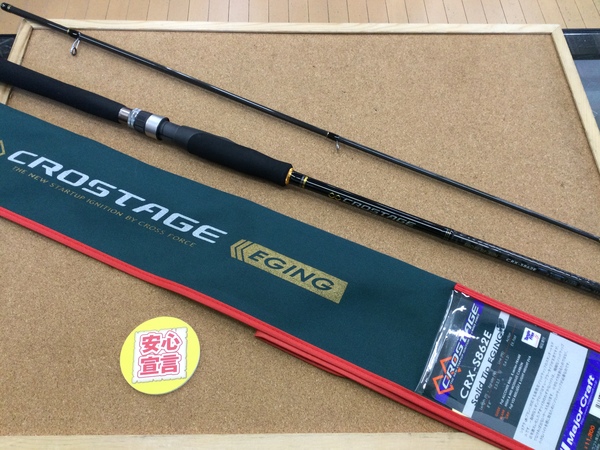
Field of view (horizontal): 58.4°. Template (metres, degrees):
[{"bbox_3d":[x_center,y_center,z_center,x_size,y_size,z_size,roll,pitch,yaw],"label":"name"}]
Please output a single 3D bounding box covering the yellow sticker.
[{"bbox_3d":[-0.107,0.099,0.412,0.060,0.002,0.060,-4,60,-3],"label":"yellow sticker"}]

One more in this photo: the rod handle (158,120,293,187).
[{"bbox_3d":[-0.070,-0.067,0.493,0.133,0.026,0.026,21,62,11],"label":"rod handle"}]

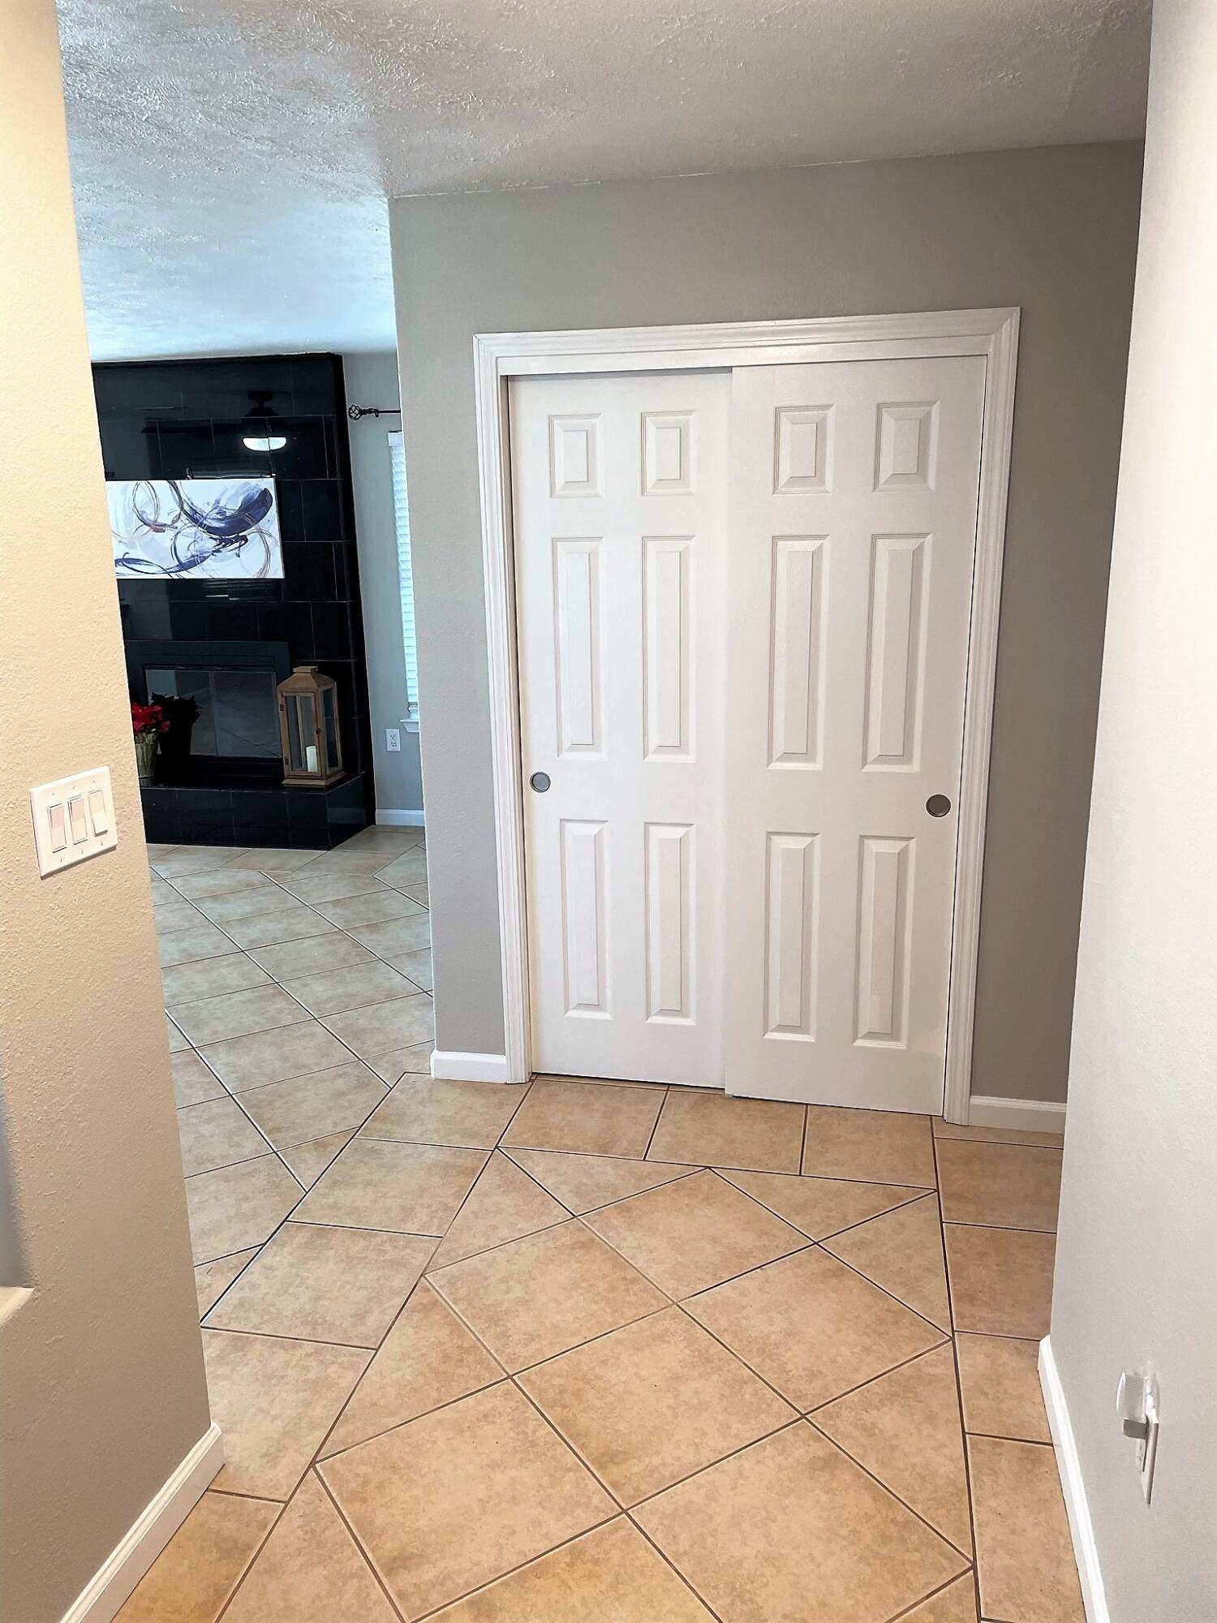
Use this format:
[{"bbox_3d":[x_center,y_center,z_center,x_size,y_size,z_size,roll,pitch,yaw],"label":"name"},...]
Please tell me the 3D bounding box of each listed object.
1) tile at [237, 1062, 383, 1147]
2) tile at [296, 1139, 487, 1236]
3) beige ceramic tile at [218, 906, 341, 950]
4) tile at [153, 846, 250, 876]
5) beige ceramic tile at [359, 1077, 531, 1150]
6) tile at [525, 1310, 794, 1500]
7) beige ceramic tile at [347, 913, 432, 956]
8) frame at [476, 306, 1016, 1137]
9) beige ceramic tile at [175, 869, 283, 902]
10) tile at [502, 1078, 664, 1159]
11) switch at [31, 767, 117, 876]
[{"bbox_3d":[-0.833,0.862,3.564,0.404,0.011,0.404,-9,16,-32],"label":"tile"},{"bbox_3d":[-0.542,0.953,3.102,0.394,0.010,0.398,2,14,12],"label":"tile"},{"bbox_3d":[-1.378,0.484,5.066,0.398,0.010,0.398,-10,16,-32],"label":"beige ceramic tile"},{"bbox_3d":[-2.060,0.231,6.209,0.404,0.011,0.392,2,14,12],"label":"tile"},{"bbox_3d":[-0.461,0.857,3.489,0.394,0.010,0.398,2,14,12],"label":"beige ceramic tile"},{"bbox_3d":[0.089,1.142,2.372,0.404,0.011,0.404,-9,16,-32],"label":"tile"},{"bbox_3d":[-0.821,0.507,4.977,0.400,0.012,0.400,-10,16,-32],"label":"beige ceramic tile"},{"bbox_3d":[0.336,-0.195,3.311,1.343,2.112,0.120,2,14,13],"label":"frame"},{"bbox_3d":[-1.823,0.329,5.725,0.398,0.010,0.398,-10,16,-32],"label":"beige ceramic tile"},{"bbox_3d":[-0.063,0.867,3.427,0.398,0.010,0.398,2,14,12],"label":"tile"},{"bbox_3d":[-0.765,0.011,1.746,0.010,0.122,0.171,3,14,14],"label":"switch"}]

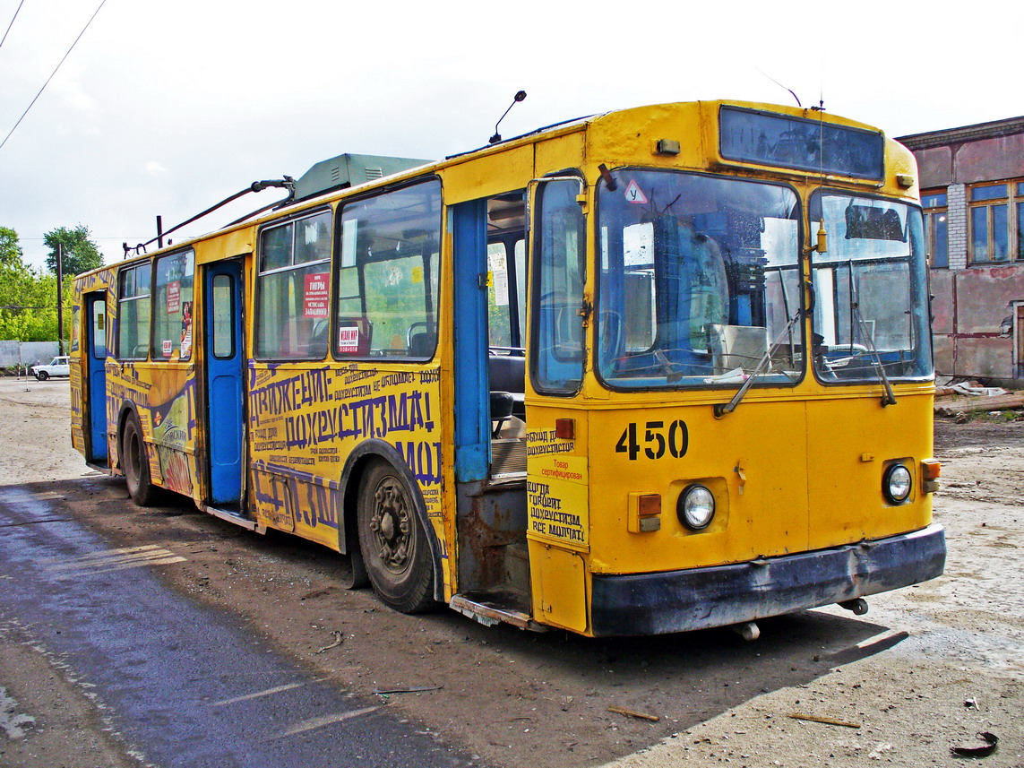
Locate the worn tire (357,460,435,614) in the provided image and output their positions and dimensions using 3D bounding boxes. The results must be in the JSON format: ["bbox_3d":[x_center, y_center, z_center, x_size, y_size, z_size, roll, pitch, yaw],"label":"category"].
[{"bbox_3d":[-0.587,0.839,6.620,0.280,1.040,1.040,-1,2,-32],"label":"worn tire"}]

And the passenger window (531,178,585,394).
[{"bbox_3d":[0.201,-0.441,4.917,0.050,0.945,0.420,-1,2,-32],"label":"passenger window"}]

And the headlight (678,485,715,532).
[{"bbox_3d":[0.829,0.554,5.014,0.200,0.200,0.080,-1,2,-32],"label":"headlight"}]

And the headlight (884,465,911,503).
[{"bbox_3d":[2.017,0.531,5.770,0.200,0.200,0.080,-1,2,-32],"label":"headlight"}]

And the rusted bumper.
[{"bbox_3d":[1.430,0.951,5.365,2.440,0.270,0.250,-1,2,-32],"label":"rusted bumper"}]

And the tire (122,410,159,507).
[{"bbox_3d":[-3.916,0.780,11.809,0.280,1.040,1.040,-1,2,-32],"label":"tire"}]

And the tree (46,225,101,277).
[{"bbox_3d":[-41.230,-8.179,103.000,5.600,13.500,5.600,-1,1,-23],"label":"tree"}]

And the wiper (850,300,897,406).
[{"bbox_3d":[1.819,-0.149,5.532,0.080,0.580,0.070,-31,16,-28],"label":"wiper"}]

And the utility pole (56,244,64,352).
[{"bbox_3d":[-34.200,-5.700,83.000,0.280,9.900,0.280,-1,1,-17],"label":"utility pole"}]

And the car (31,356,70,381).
[{"bbox_3d":[-30.060,-1.009,72.500,3.800,1.600,1.680,-1,1,-20],"label":"car"}]

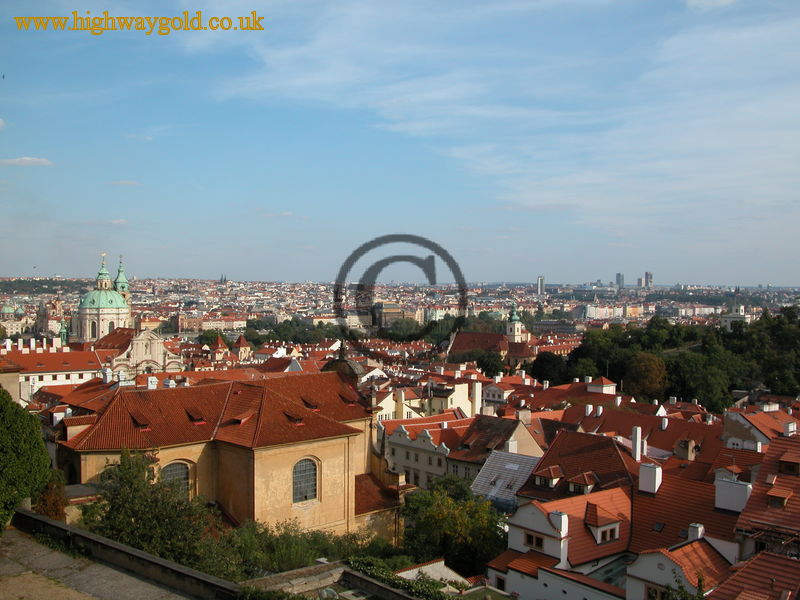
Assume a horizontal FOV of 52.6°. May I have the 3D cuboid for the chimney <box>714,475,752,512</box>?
[{"bbox_3d":[25.000,14.644,60.598,2.400,2.050,0.850,2,1,41],"label":"chimney"}]

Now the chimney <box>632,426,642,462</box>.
[{"bbox_3d":[25.505,15.511,87.046,0.580,3.750,0.900,2,1,41],"label":"chimney"}]

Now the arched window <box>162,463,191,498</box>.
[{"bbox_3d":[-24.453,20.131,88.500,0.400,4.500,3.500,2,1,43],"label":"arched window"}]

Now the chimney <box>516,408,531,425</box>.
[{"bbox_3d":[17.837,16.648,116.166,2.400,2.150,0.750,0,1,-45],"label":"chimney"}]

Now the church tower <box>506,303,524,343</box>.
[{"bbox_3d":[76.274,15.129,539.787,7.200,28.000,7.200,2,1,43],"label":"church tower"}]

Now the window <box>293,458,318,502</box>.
[{"bbox_3d":[-10.748,20.563,92.000,0.400,4.900,3.500,2,1,43],"label":"window"}]

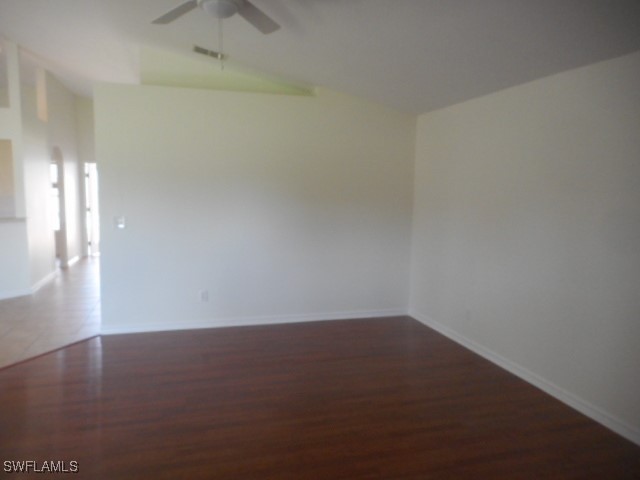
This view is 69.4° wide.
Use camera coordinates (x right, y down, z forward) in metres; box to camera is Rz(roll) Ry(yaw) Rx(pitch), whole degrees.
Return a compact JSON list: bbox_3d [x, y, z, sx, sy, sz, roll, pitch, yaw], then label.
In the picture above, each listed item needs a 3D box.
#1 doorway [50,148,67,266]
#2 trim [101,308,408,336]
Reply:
[{"bbox_3d":[-4.751,-0.546,8.321,0.140,2.200,0.830,-1,7,-17],"label":"doorway"},{"bbox_3d":[-0.592,0.935,5.417,3.605,0.102,0.020,-1,7,-17],"label":"trim"}]

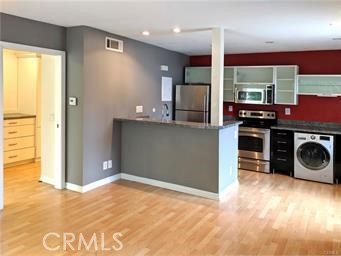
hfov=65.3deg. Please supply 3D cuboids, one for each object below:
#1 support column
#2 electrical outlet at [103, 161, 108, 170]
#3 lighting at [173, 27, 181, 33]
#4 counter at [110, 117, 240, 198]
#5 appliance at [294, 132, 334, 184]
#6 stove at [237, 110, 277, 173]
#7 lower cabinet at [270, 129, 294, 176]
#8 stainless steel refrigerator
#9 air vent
[{"bbox_3d":[0.666,-0.716,3.755,0.120,1.333,0.125,5,8,30],"label":"support column"},{"bbox_3d":[-1.042,0.614,4.296,0.012,0.125,0.082,5,8,30],"label":"electrical outlet"},{"bbox_3d":[0.091,-1.417,3.848,0.130,0.035,0.130,1,7,0],"label":"lighting"},{"bbox_3d":[0.118,0.405,4.437,1.847,1.085,1.044,5,8,30],"label":"counter"},{"bbox_3d":[2.727,0.516,5.055,0.602,0.850,0.653,5,8,30],"label":"appliance"},{"bbox_3d":[1.751,0.262,5.610,0.765,1.170,0.685,5,8,30],"label":"stove"},{"bbox_3d":[2.289,0.453,5.357,0.435,0.880,0.620,5,8,30],"label":"lower cabinet"},{"bbox_3d":[0.635,-0.099,6.118,0.785,1.703,0.798,5,8,30],"label":"stainless steel refrigerator"},{"bbox_3d":[-0.875,-1.319,4.250,0.025,0.200,0.410,5,8,30],"label":"air vent"}]

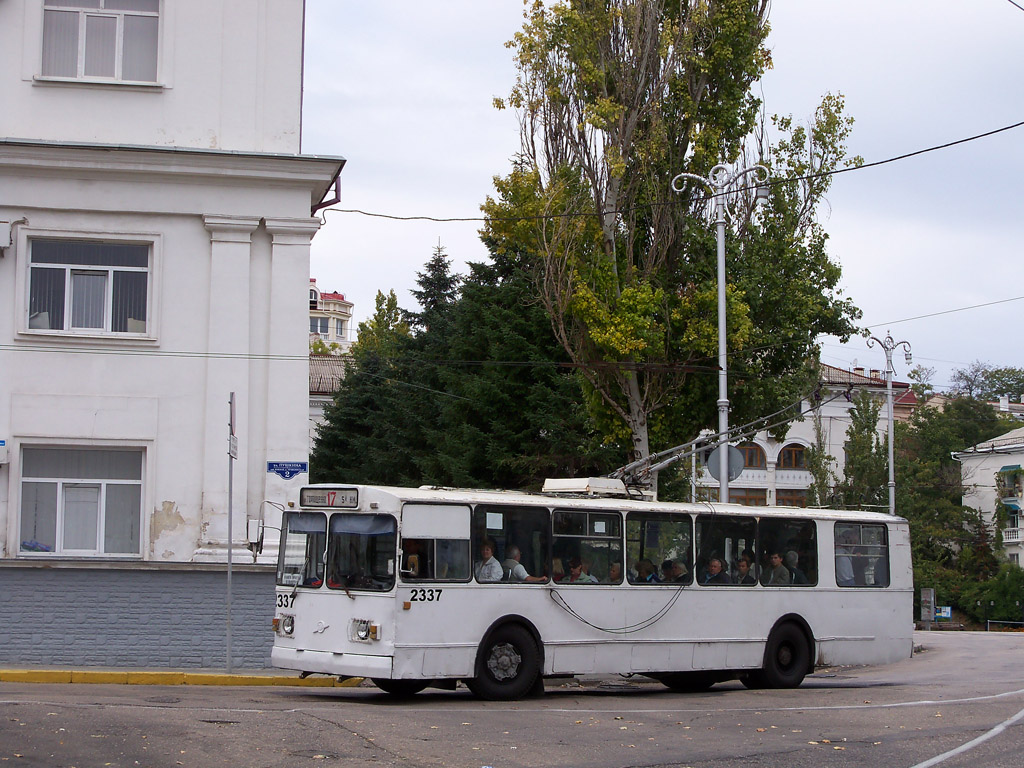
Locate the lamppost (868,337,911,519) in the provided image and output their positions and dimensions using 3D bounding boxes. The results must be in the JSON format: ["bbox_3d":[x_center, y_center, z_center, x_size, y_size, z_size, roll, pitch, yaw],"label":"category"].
[{"bbox_3d":[11.426,3.198,62.531,0.500,9.670,2.000,-5,-8,44],"label":"lamppost"}]

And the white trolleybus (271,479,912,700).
[{"bbox_3d":[1.740,3.099,31.724,11.780,3.140,2.500,6,-8,-43],"label":"white trolleybus"}]

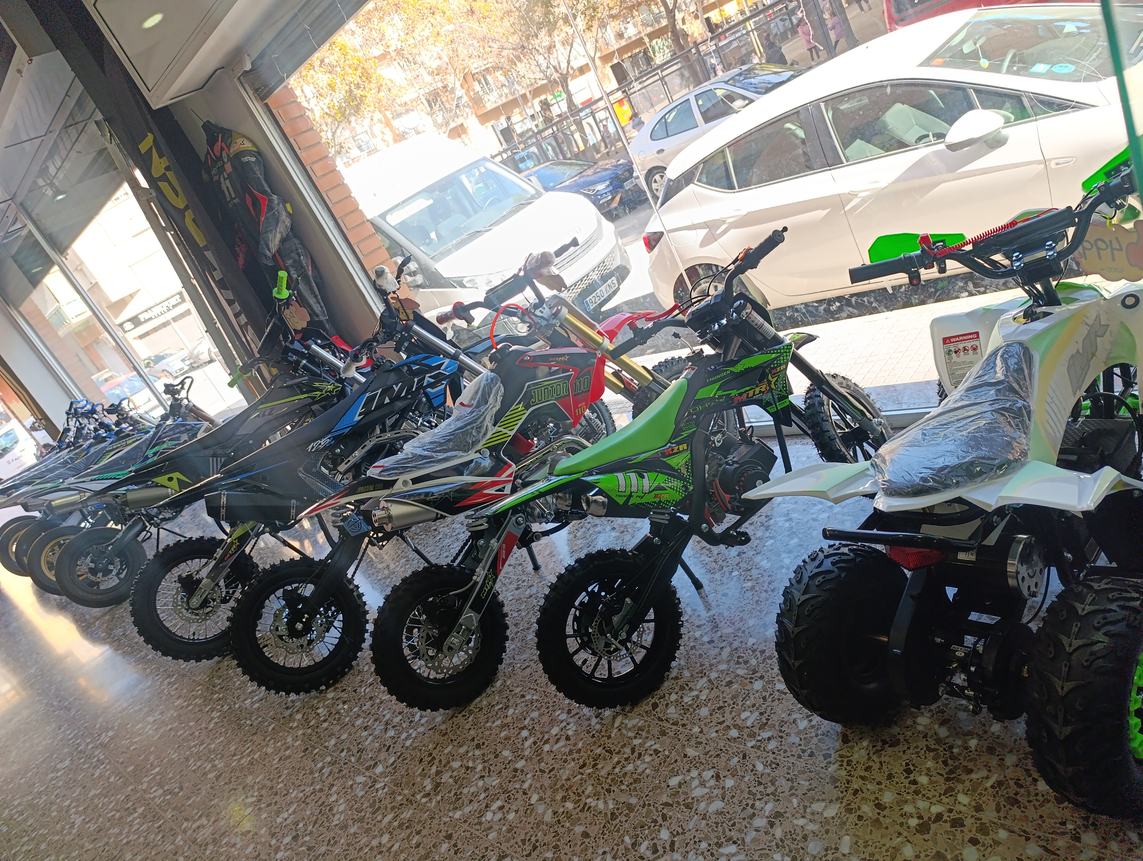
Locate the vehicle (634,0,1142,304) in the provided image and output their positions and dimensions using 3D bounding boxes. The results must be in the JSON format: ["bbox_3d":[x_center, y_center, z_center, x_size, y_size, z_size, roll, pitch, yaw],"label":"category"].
[{"bbox_3d":[2.376,-1.827,4.891,1.850,1.485,4.370,-42,24,-32],"label":"vehicle"}]

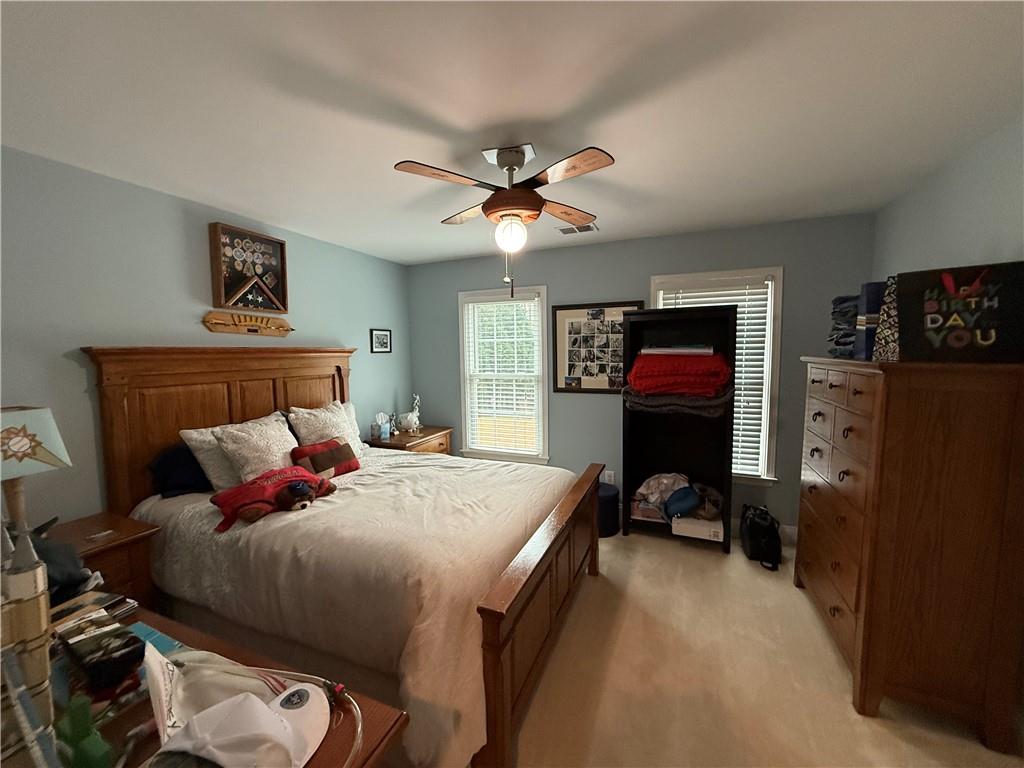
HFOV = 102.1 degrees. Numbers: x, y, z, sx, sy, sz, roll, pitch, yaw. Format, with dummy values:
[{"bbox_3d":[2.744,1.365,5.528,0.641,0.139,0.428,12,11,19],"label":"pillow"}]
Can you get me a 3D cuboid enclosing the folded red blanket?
[{"bbox_3d":[1.300,-0.079,3.255,0.714,0.322,0.352,1,5,22],"label":"folded red blanket"}]

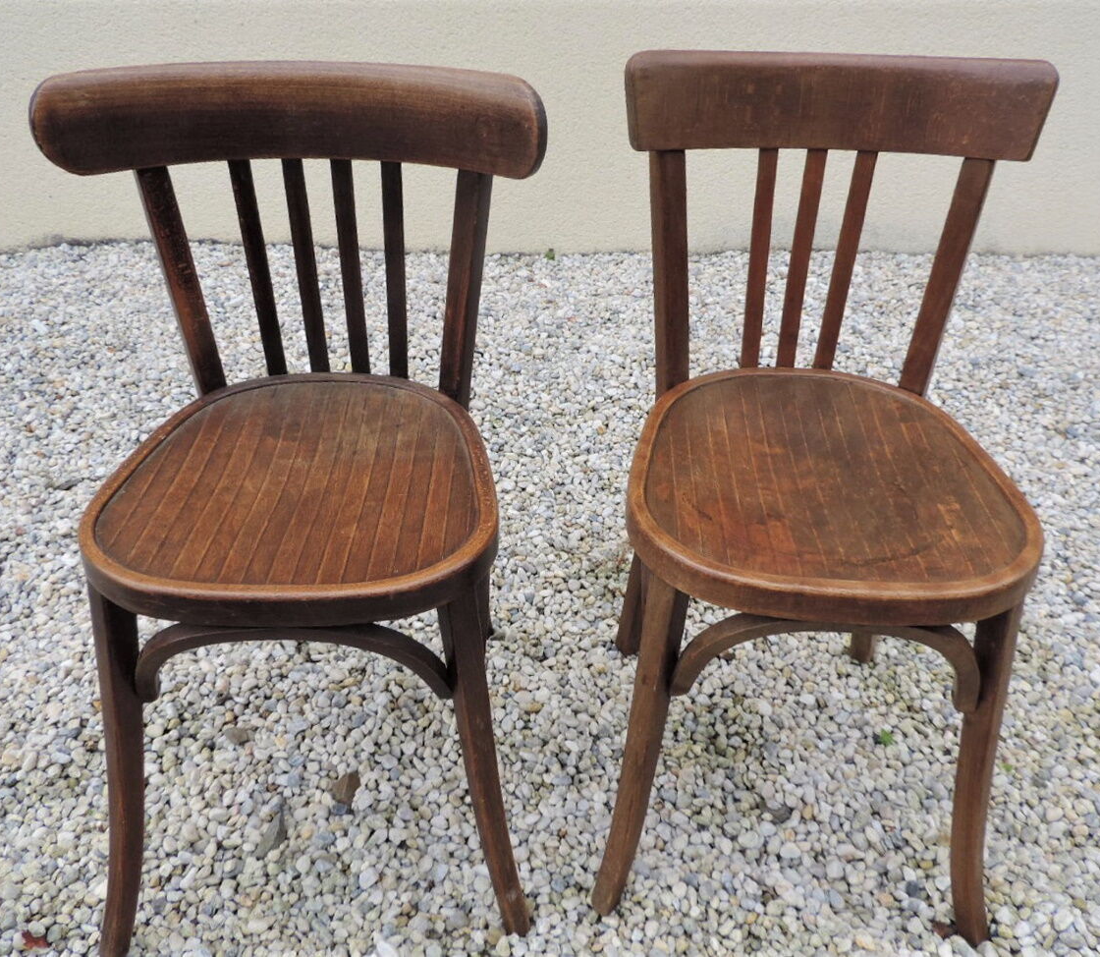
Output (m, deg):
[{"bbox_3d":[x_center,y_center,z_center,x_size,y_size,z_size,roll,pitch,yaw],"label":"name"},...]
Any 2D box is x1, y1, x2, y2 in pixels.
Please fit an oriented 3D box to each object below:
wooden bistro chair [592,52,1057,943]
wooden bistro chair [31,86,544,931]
[{"bbox_3d":[0.290,0.031,0.986,0.455,0.825,0.535,3,35,2],"label":"wooden bistro chair"},{"bbox_3d":[-0.260,0.035,0.973,0.515,0.820,0.538,-1,35,-2],"label":"wooden bistro chair"}]

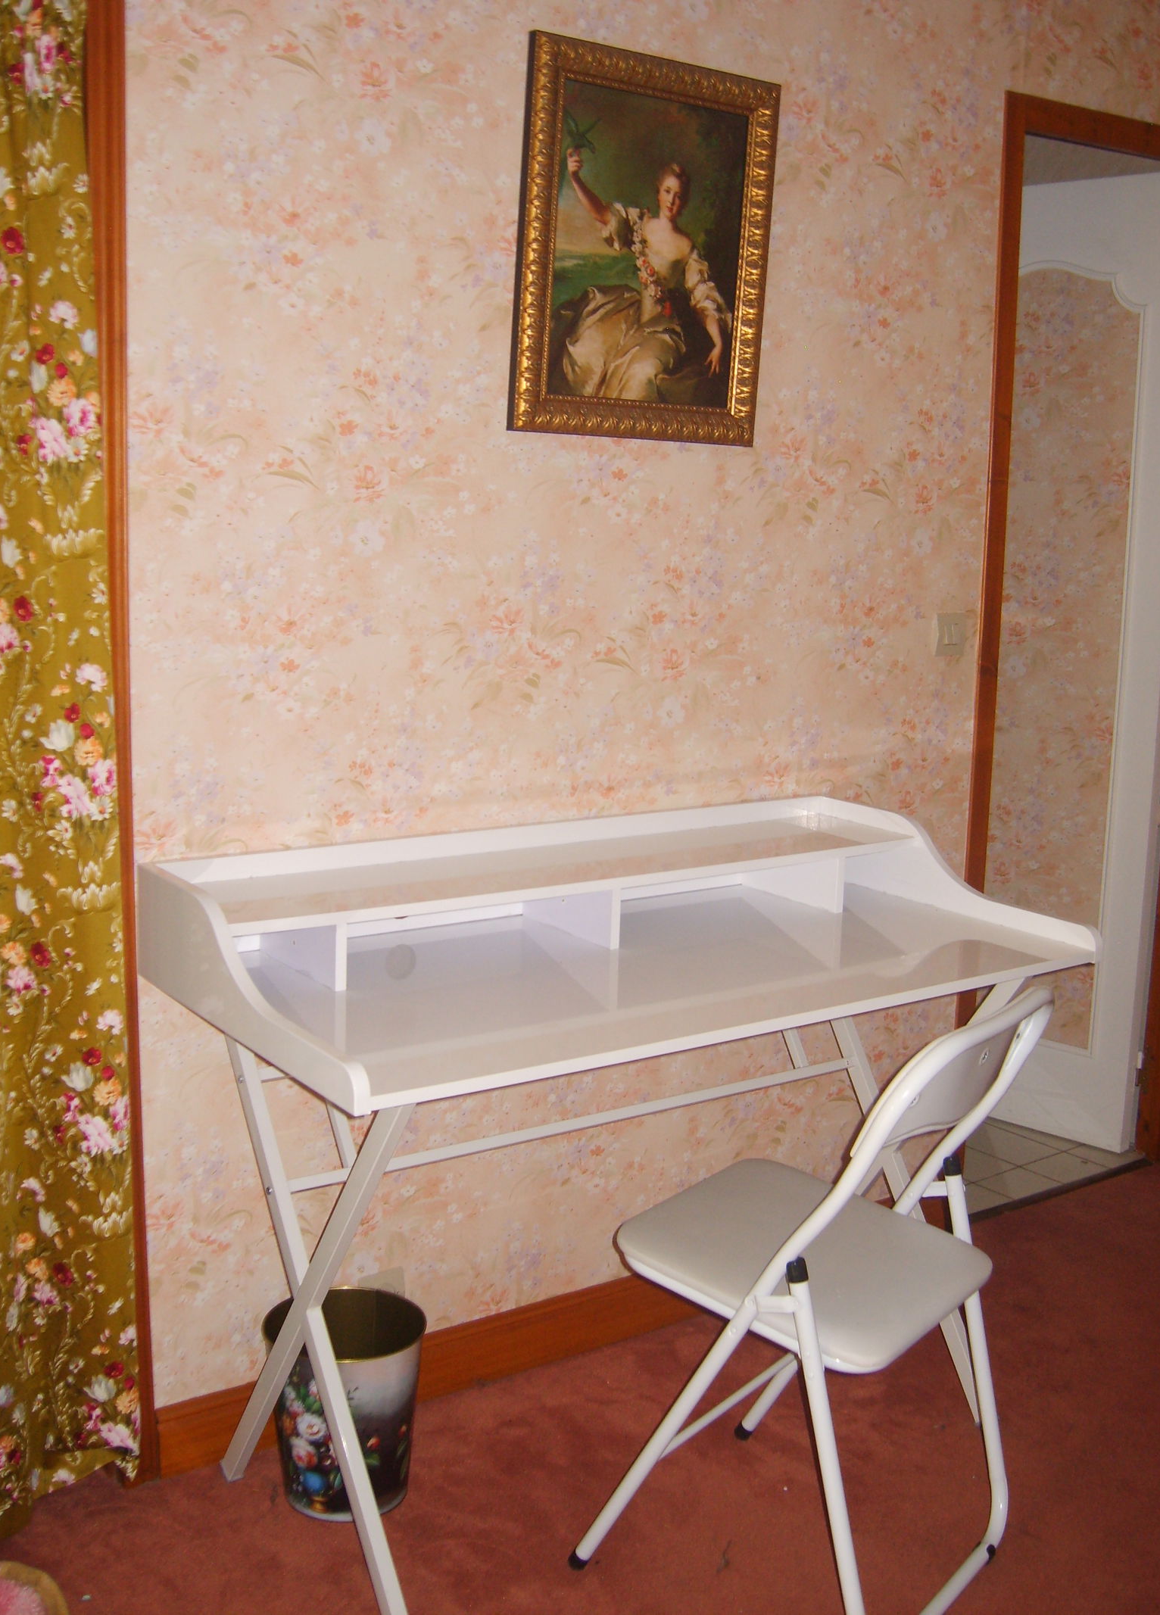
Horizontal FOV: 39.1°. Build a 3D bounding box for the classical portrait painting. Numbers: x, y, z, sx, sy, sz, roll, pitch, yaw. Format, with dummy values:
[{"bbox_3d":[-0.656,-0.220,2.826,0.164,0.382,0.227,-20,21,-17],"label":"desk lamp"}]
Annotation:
[{"bbox_3d":[0.102,-0.826,2.428,0.445,0.557,0.027,-4,15,-33],"label":"classical portrait painting"}]

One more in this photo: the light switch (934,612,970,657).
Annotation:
[{"bbox_3d":[0.669,-0.309,2.924,0.080,0.080,0.013,-5,11,-33],"label":"light switch"}]

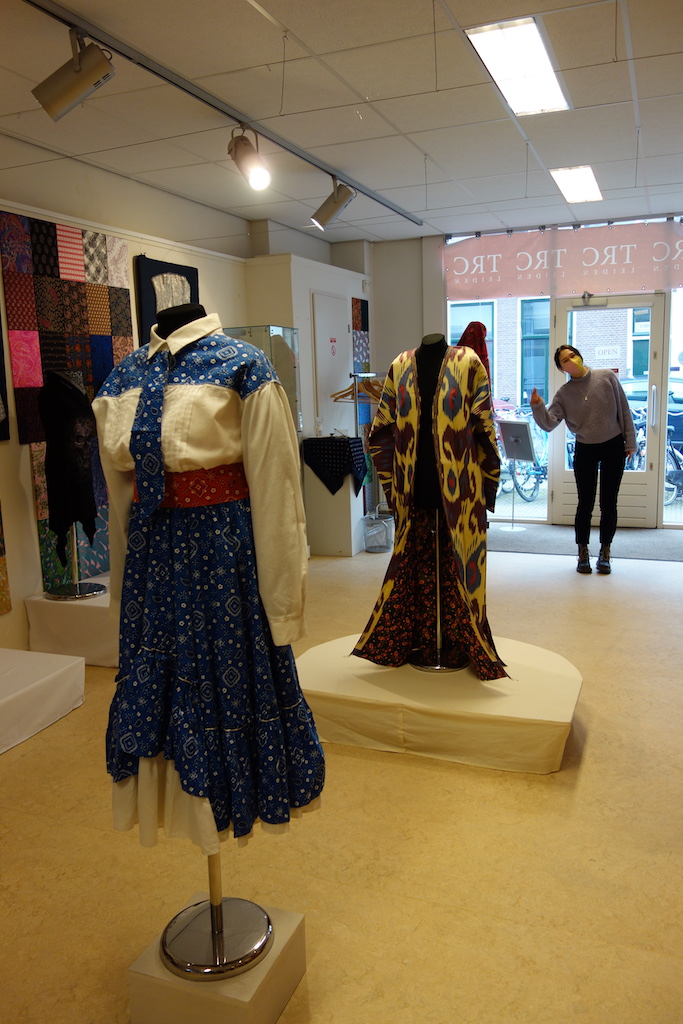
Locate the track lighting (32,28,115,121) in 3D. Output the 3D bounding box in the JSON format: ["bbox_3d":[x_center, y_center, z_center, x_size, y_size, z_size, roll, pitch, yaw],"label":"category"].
[{"bbox_3d":[-0.969,-1.554,2.811,0.290,0.220,0.140,-32,10,2],"label":"track lighting"}]

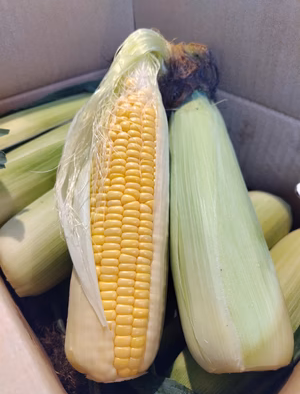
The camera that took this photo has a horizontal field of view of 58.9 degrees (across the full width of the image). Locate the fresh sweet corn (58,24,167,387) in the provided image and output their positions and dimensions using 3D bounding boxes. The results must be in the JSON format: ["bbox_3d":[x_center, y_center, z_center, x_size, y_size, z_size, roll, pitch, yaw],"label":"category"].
[{"bbox_3d":[-0.019,-0.014,0.198,0.073,0.065,0.241,5,77,-5],"label":"fresh sweet corn"}]

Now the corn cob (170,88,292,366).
[{"bbox_3d":[0.050,0.008,0.206,0.066,0.064,0.200,-8,70,13],"label":"corn cob"}]

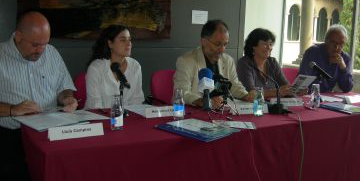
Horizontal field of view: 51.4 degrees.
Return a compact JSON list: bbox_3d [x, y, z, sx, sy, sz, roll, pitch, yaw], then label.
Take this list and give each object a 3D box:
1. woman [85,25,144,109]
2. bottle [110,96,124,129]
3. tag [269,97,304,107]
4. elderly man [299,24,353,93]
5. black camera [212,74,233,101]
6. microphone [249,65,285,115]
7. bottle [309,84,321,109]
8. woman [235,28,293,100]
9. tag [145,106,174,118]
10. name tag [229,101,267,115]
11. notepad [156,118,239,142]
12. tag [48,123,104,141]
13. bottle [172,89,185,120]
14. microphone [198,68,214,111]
[{"bbox_3d":[-0.424,0.166,2.728,0.480,1.280,0.680,-5,10,-36],"label":"woman"},{"bbox_3d":[-0.333,0.118,1.994,0.061,0.182,0.061,-3,10,-28],"label":"bottle"},{"bbox_3d":[0.851,0.092,3.023,0.285,0.072,0.060,-2,9,-20],"label":"tag"},{"bbox_3d":[1.368,0.081,3.574,0.540,1.383,0.750,-1,9,-17],"label":"elderly man"},{"bbox_3d":[0.240,-0.017,2.113,0.110,0.120,0.130,0,6,-7],"label":"black camera"},{"bbox_3d":[0.635,-0.018,2.721,0.120,0.302,0.381,-3,10,-28],"label":"microphone"},{"bbox_3d":[1.085,0.042,2.973,0.068,0.195,0.068,-3,9,-27],"label":"bottle"},{"bbox_3d":[0.664,0.137,3.255,0.500,1.320,0.720,-4,10,-32],"label":"woman"},{"bbox_3d":[-0.100,0.129,2.373,0.259,0.066,0.060,-2,9,-27],"label":"tag"},{"bbox_3d":[0.504,0.127,2.695,0.280,0.078,0.060,-2,9,-21],"label":"name tag"},{"bbox_3d":[0.108,0.225,2.160,0.385,0.020,0.310,9,11,43],"label":"notepad"},{"bbox_3d":[-0.506,0.194,1.839,0.259,0.066,0.060,-3,10,-29],"label":"tag"},{"bbox_3d":[-0.002,0.091,2.426,0.068,0.203,0.068,-3,9,-27],"label":"bottle"},{"bbox_3d":[0.174,-0.007,2.450,0.095,0.272,0.095,0,8,-6],"label":"microphone"}]

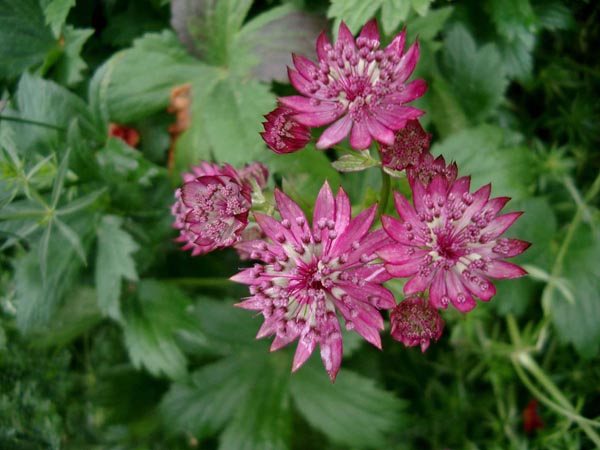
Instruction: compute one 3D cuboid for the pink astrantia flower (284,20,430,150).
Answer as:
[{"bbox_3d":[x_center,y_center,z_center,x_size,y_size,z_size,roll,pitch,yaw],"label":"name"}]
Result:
[{"bbox_3d":[0.014,-0.036,0.165,0.037,0.014,0.037,0,63,0],"label":"pink astrantia flower"}]

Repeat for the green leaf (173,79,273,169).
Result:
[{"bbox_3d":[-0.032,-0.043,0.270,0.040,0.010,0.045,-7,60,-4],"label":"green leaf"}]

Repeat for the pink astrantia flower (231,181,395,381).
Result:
[{"bbox_3d":[0.003,0.013,0.150,0.040,0.014,0.045,0,84,6],"label":"pink astrantia flower"}]

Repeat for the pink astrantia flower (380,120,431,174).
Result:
[{"bbox_3d":[0.029,-0.022,0.176,0.014,0.012,0.014,0,63,-6],"label":"pink astrantia flower"}]

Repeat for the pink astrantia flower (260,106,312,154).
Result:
[{"bbox_3d":[-0.003,-0.026,0.174,0.014,0.013,0.013,0,70,22],"label":"pink astrantia flower"}]

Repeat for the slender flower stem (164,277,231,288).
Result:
[{"bbox_3d":[-0.036,0.021,0.230,0.025,0.003,0.003,0,45,6],"label":"slender flower stem"}]

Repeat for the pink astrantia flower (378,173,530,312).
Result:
[{"bbox_3d":[0.037,0.004,0.155,0.036,0.013,0.035,0,78,-6],"label":"pink astrantia flower"}]

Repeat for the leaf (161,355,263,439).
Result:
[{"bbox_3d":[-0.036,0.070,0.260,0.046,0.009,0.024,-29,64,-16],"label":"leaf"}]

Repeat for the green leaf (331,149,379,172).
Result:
[{"bbox_3d":[0.015,-0.017,0.172,0.013,0.004,0.006,0,60,0],"label":"green leaf"}]

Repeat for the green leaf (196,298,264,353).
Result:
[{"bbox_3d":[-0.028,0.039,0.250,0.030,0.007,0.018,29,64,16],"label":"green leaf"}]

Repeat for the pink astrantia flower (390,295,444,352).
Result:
[{"bbox_3d":[0.030,0.025,0.163,0.014,0.012,0.014,0,63,-6],"label":"pink astrantia flower"}]

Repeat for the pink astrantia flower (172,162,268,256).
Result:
[{"bbox_3d":[-0.022,-0.004,0.172,0.025,0.018,0.025,0,78,9],"label":"pink astrantia flower"}]

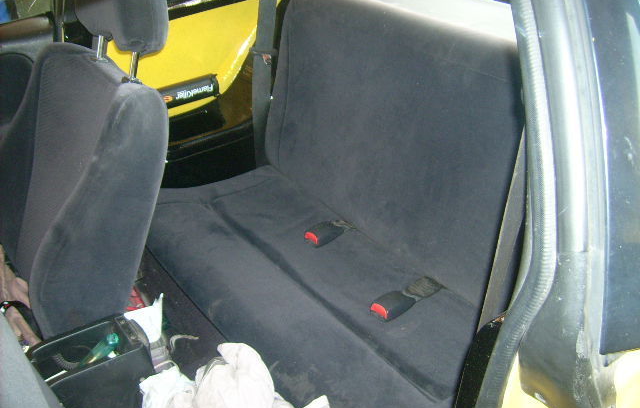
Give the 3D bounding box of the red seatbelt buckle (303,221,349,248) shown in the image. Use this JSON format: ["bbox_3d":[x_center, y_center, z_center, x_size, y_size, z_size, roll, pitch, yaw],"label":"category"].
[{"bbox_3d":[0.011,0.070,1.485,0.075,0.025,0.046,-22,34,-31],"label":"red seatbelt buckle"}]

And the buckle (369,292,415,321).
[{"bbox_3d":[0.143,0.198,1.260,0.075,0.025,0.046,-22,34,-31],"label":"buckle"}]

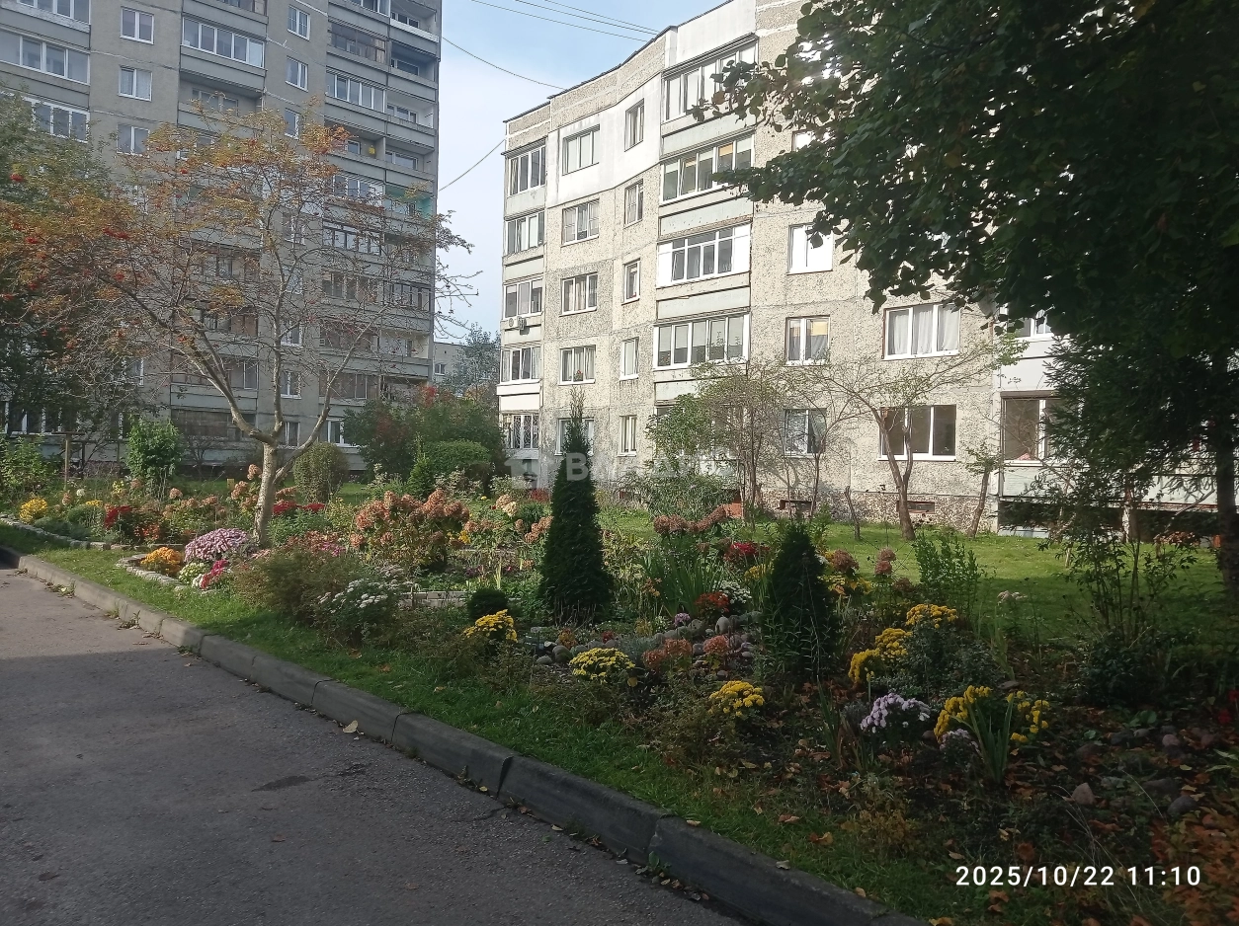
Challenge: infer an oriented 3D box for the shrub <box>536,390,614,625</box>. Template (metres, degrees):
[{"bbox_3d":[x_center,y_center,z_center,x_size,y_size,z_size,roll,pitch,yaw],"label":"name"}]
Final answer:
[{"bbox_3d":[-0.379,0.363,8.450,0.640,1.950,0.640,2,0,0],"label":"shrub"}]

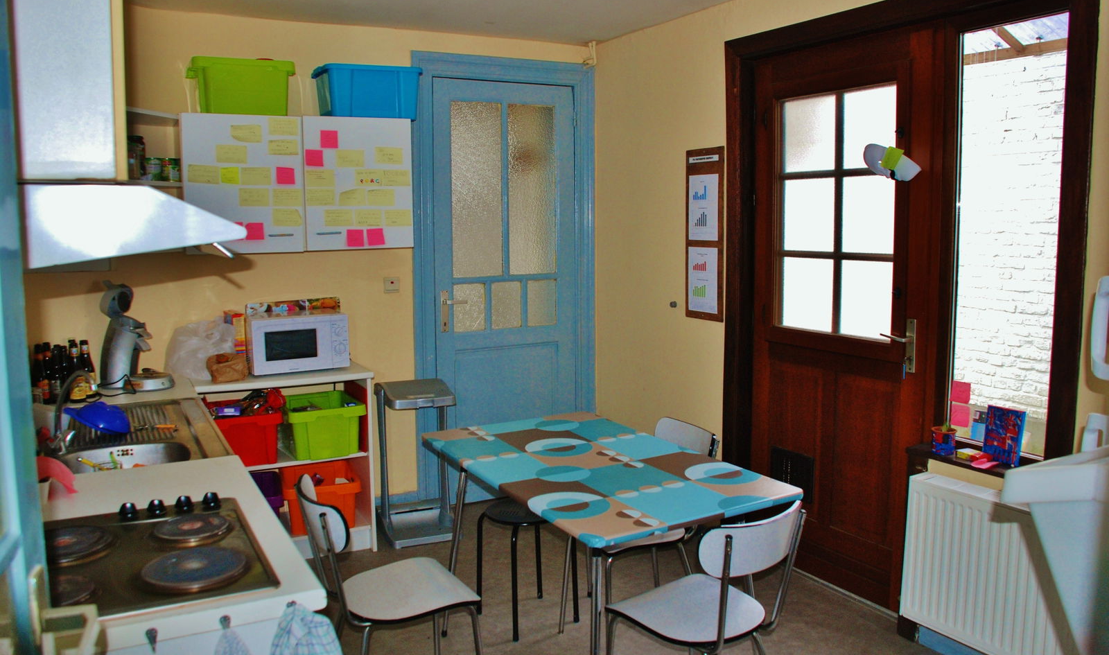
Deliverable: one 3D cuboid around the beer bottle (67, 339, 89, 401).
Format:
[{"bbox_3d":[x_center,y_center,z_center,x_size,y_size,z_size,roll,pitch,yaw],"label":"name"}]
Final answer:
[{"bbox_3d":[-1.764,0.164,3.070,0.065,0.230,0.065,-5,9,-29],"label":"beer bottle"}]

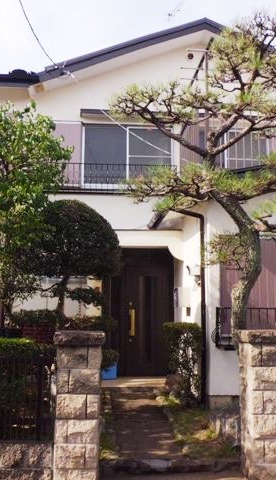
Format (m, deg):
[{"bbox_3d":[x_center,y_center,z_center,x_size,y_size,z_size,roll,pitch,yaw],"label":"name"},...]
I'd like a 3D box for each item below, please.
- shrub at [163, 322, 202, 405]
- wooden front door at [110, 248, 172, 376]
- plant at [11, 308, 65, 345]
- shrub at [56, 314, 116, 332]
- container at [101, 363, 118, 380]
[{"bbox_3d":[0.626,1.713,6.713,0.561,1.092,0.550,1,-8,-4],"label":"shrub"},{"bbox_3d":[0.066,1.302,8.679,1.159,2.258,0.100,1,-8,-4],"label":"wooden front door"},{"bbox_3d":[-1.415,1.251,6.755,0.760,0.580,0.480,1,-8,-4],"label":"plant"},{"bbox_3d":[-0.703,1.190,6.768,0.827,0.308,0.700,1,-8,-4],"label":"shrub"},{"bbox_3d":[-0.512,2.242,8.153,0.360,0.290,0.300,1,-8,-4],"label":"container"}]

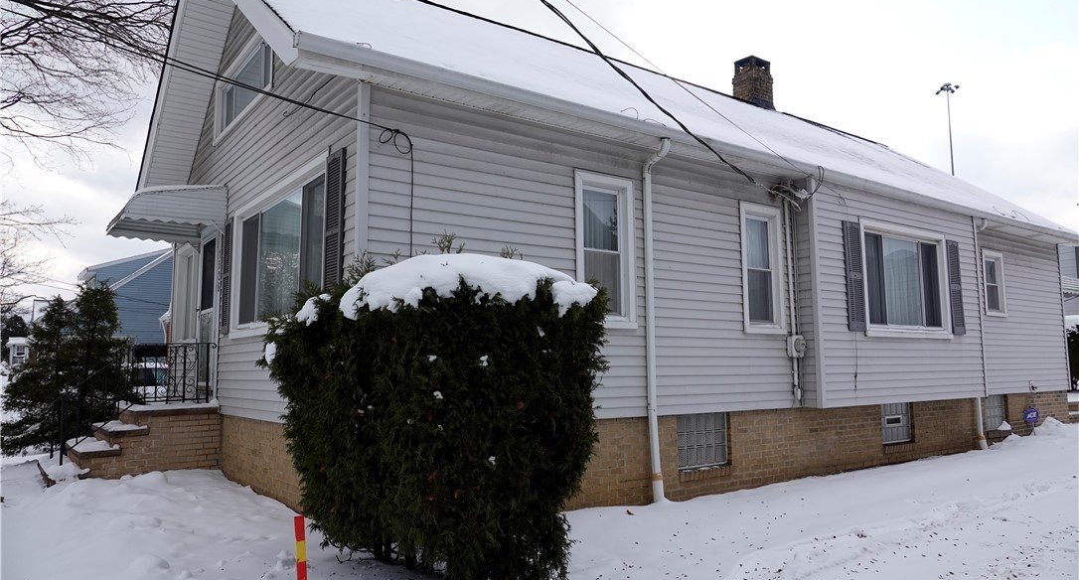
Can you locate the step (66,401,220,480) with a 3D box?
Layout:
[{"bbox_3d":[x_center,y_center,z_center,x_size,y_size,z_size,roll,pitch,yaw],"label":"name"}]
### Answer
[{"bbox_3d":[-4.812,1.777,8.685,1.400,0.760,1.480,4,-8,-37],"label":"step"}]

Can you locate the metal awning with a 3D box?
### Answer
[{"bbox_3d":[-4.723,-0.975,9.093,1.110,0.590,1.400,4,-8,-37],"label":"metal awning"}]

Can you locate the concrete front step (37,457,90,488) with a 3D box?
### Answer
[{"bbox_3d":[-5.461,2.115,8.245,0.380,0.150,1.700,4,-8,-37],"label":"concrete front step"}]

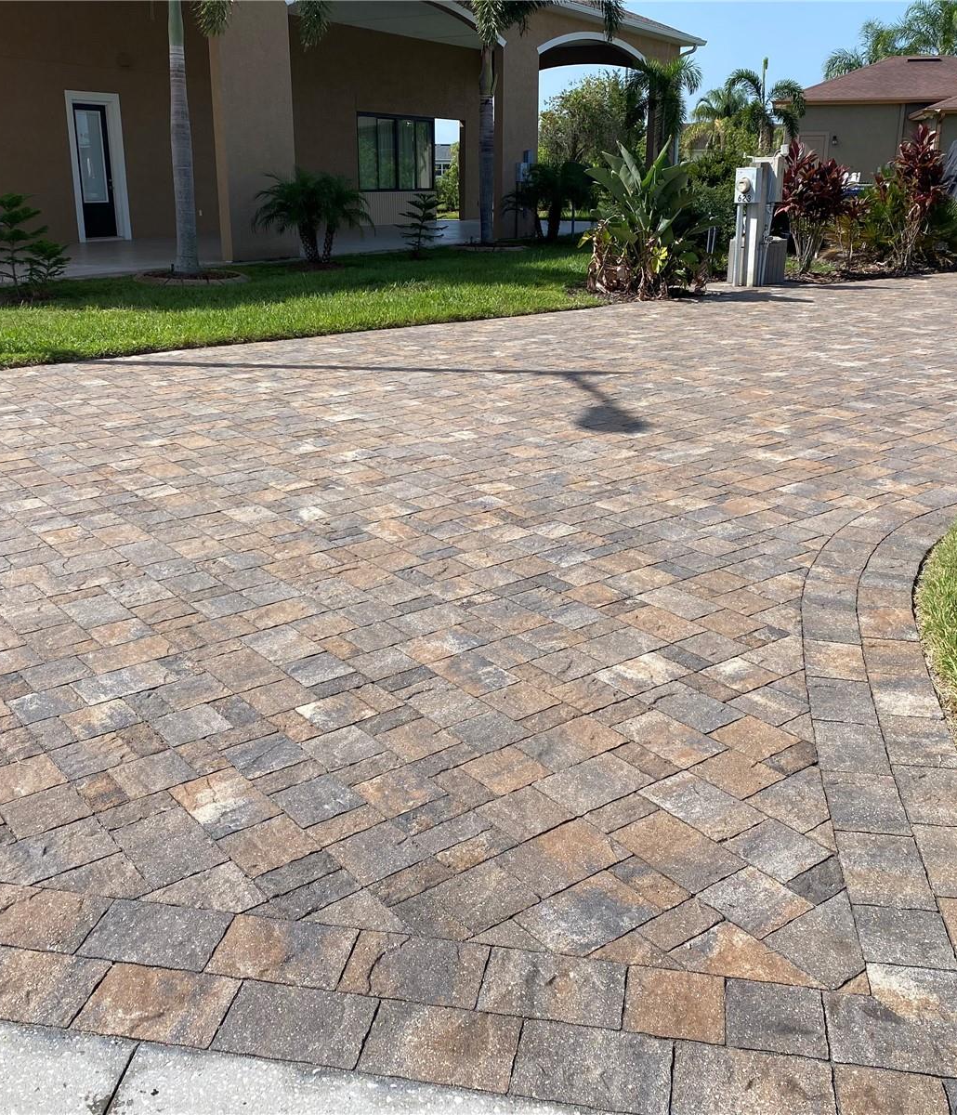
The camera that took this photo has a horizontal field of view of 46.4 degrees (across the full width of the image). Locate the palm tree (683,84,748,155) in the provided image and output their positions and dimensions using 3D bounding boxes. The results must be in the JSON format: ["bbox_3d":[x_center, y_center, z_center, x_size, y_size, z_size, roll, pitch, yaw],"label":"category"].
[{"bbox_3d":[9.841,-17.285,46.887,2.612,4.600,2.612,4,19,10],"label":"palm tree"}]

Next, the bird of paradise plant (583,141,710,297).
[{"bbox_3d":[1.861,-3.683,12.207,1.377,1.512,1.377,3,19,8],"label":"bird of paradise plant"}]

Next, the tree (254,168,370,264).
[{"bbox_3d":[-2.299,-4.740,15.511,1.549,1.210,1.549,-2,19,-8],"label":"tree"}]

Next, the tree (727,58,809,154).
[{"bbox_3d":[6.319,-9.147,24.850,1.766,3.581,1.766,5,19,12],"label":"tree"}]

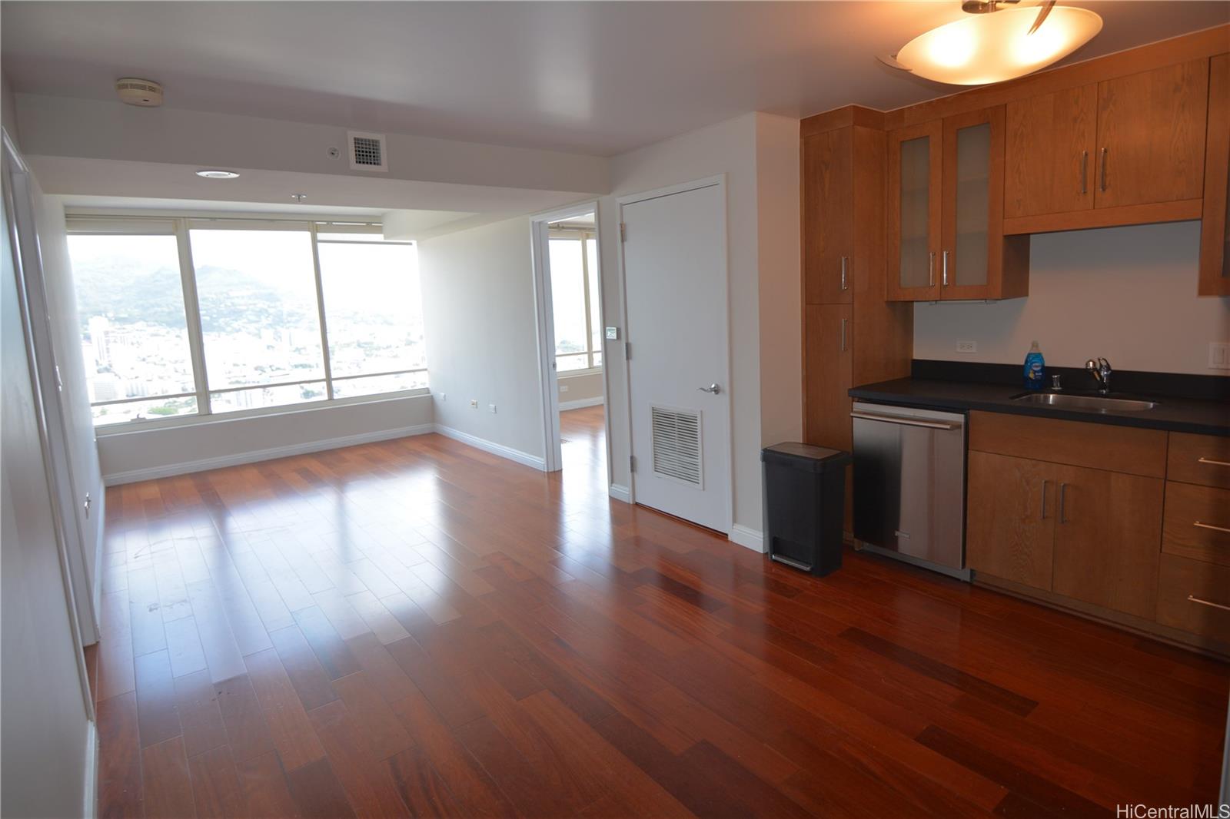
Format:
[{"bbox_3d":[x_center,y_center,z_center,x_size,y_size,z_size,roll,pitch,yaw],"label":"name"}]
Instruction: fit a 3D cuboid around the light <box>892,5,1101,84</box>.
[{"bbox_3d":[1.197,-1.194,2.058,0.560,0.260,0.560,-10,12,-36],"label":"light"}]

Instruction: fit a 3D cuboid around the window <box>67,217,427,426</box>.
[{"bbox_3d":[-3.511,-0.943,6.705,3.110,1.910,0.100,-10,12,-36],"label":"window"}]

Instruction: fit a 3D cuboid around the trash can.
[{"bbox_3d":[1.033,0.529,3.547,0.260,0.630,0.410,-10,12,-36],"label":"trash can"}]

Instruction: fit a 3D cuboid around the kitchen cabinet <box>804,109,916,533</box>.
[{"bbox_3d":[1.397,-0.422,3.742,0.610,2.345,0.325,-10,12,-36],"label":"kitchen cabinet"}]

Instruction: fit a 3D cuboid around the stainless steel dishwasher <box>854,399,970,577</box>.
[{"bbox_3d":[1.712,0.378,3.495,0.610,0.860,0.610,-10,12,-36],"label":"stainless steel dishwasher"}]

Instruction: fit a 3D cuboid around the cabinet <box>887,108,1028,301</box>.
[{"bbox_3d":[1.768,-1.021,3.357,0.320,0.895,0.595,-10,12,-36],"label":"cabinet"}]

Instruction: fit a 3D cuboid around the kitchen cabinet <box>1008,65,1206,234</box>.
[{"bbox_3d":[2.147,-1.081,2.820,0.320,0.585,0.710,-10,12,-36],"label":"kitchen cabinet"}]

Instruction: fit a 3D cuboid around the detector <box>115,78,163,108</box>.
[{"bbox_3d":[-1.941,-1.295,2.656,0.152,0.065,0.152,-10,12,-36],"label":"detector"}]

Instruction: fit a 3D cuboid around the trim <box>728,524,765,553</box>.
[{"bbox_3d":[0.789,0.764,3.869,0.020,0.095,0.265,-10,12,-36],"label":"trim"}]

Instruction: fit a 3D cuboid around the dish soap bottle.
[{"bbox_3d":[2.084,-0.222,3.226,0.090,0.245,0.056,3,11,33],"label":"dish soap bottle"}]

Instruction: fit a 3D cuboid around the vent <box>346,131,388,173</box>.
[{"bbox_3d":[-1.347,-1.406,3.549,0.200,0.194,0.020,-10,12,-36],"label":"vent"}]

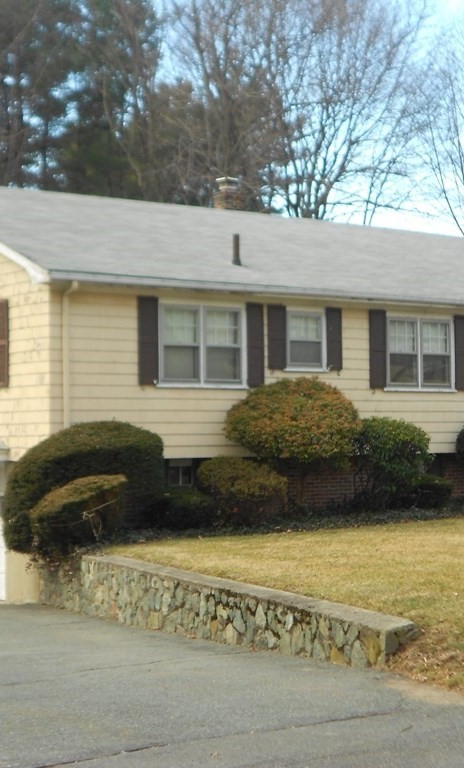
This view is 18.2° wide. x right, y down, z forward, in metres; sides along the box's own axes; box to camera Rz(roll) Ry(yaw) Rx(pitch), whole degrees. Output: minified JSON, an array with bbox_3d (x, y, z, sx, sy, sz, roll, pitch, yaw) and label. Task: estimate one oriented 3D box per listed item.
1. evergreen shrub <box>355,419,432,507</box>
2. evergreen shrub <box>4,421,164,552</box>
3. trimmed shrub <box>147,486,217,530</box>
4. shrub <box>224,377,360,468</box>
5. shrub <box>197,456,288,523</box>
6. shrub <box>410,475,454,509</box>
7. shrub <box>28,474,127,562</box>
[{"bbox_3d":[2.659,1.322,24.112,1.400,1.560,1.250,1,-3,-37],"label":"evergreen shrub"},{"bbox_3d":[-1.969,1.375,19.496,2.246,1.768,1.869,1,-3,-39],"label":"evergreen shrub"},{"bbox_3d":[-0.751,1.824,21.575,1.150,0.650,1.000,1,-3,-37],"label":"trimmed shrub"},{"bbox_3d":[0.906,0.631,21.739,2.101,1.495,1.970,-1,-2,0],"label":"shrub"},{"bbox_3d":[0.159,1.601,22.273,1.450,1.020,1.300,1,-3,-37],"label":"shrub"},{"bbox_3d":[3.274,1.760,23.784,0.768,0.576,0.747,1,-3,-39],"label":"shrub"},{"bbox_3d":[-2.090,1.800,19.625,1.350,1.150,1.250,1,-3,-37],"label":"shrub"}]

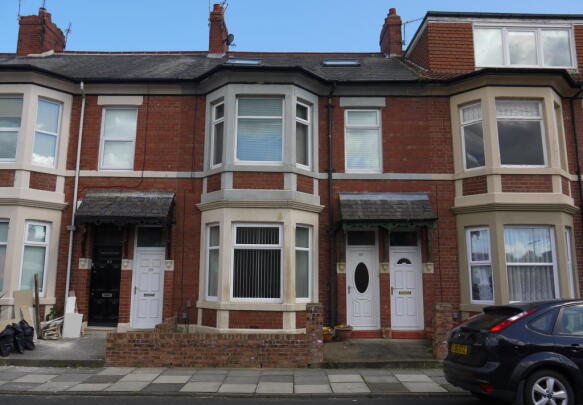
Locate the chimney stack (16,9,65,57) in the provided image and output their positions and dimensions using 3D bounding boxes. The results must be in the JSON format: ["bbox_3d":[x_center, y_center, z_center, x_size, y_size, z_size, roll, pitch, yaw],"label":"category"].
[{"bbox_3d":[-8.952,-5.860,17.000,0.848,1.995,1.500,0,-10,0],"label":"chimney stack"}]

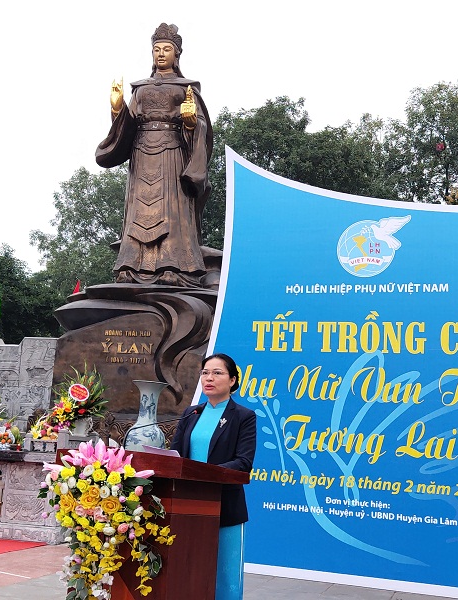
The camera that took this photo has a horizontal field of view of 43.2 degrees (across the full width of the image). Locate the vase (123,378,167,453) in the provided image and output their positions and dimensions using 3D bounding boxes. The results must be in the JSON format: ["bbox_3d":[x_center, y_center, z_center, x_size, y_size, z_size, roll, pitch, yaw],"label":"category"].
[{"bbox_3d":[-0.788,1.517,5.553,0.420,1.430,0.420,0,-8,15],"label":"vase"}]

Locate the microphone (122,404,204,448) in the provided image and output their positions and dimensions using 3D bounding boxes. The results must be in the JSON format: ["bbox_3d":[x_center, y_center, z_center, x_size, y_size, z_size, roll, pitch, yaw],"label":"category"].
[{"bbox_3d":[-0.323,0.624,2.850,0.420,0.250,0.060,6,-9,-25],"label":"microphone"}]

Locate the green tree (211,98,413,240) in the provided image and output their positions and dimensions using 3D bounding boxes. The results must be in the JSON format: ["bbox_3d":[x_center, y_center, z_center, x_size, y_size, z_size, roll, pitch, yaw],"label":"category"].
[{"bbox_3d":[2.140,-1.137,16.341,6.000,9.800,5.500,0,-8,15],"label":"green tree"}]

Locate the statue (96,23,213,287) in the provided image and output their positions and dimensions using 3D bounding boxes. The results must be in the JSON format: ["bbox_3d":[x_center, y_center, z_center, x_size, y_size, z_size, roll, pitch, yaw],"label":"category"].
[{"bbox_3d":[-0.961,-2.175,8.368,1.620,3.980,1.200,0,-8,15],"label":"statue"}]

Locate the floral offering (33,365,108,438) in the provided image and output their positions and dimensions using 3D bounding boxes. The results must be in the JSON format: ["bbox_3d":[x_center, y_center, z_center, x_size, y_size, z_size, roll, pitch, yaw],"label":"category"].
[{"bbox_3d":[-1.546,0.984,5.600,0.680,0.700,0.500,0,-8,15],"label":"floral offering"}]

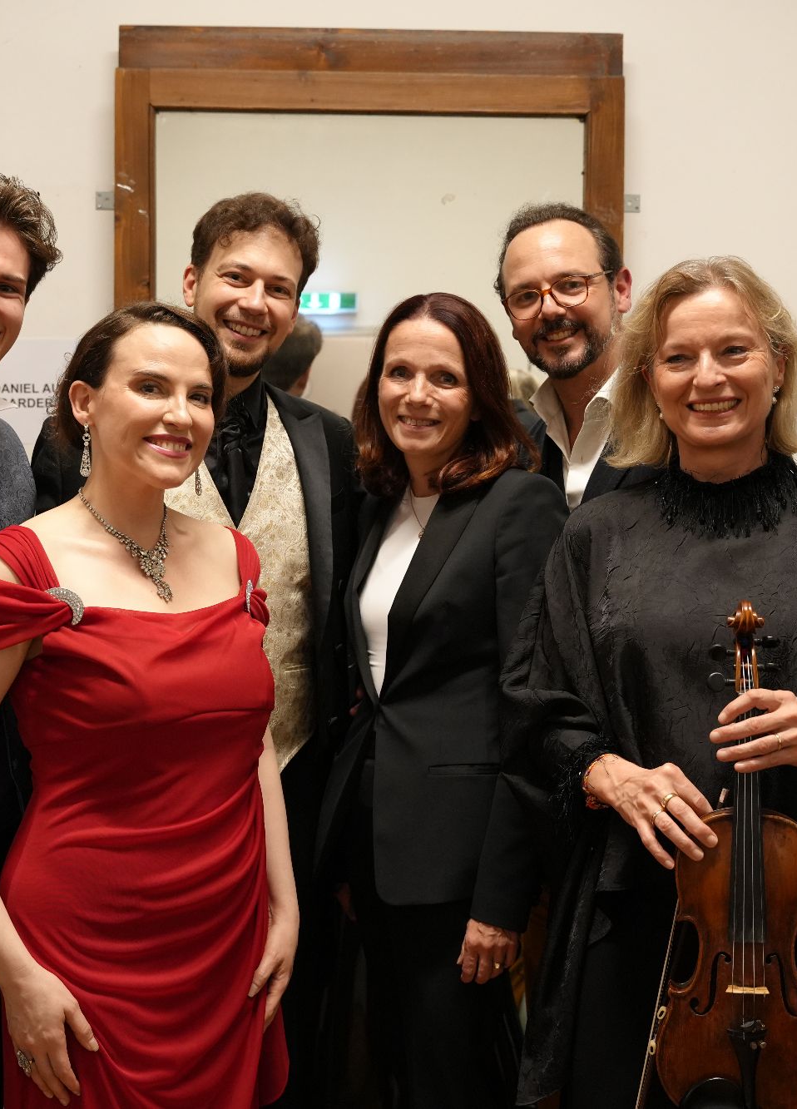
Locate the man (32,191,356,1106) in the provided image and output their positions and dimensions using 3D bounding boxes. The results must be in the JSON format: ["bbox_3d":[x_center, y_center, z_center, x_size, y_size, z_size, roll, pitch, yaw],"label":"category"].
[{"bbox_3d":[-0.258,0.424,2.239,0.570,1.830,0.380,0,2,-20],"label":"man"}]

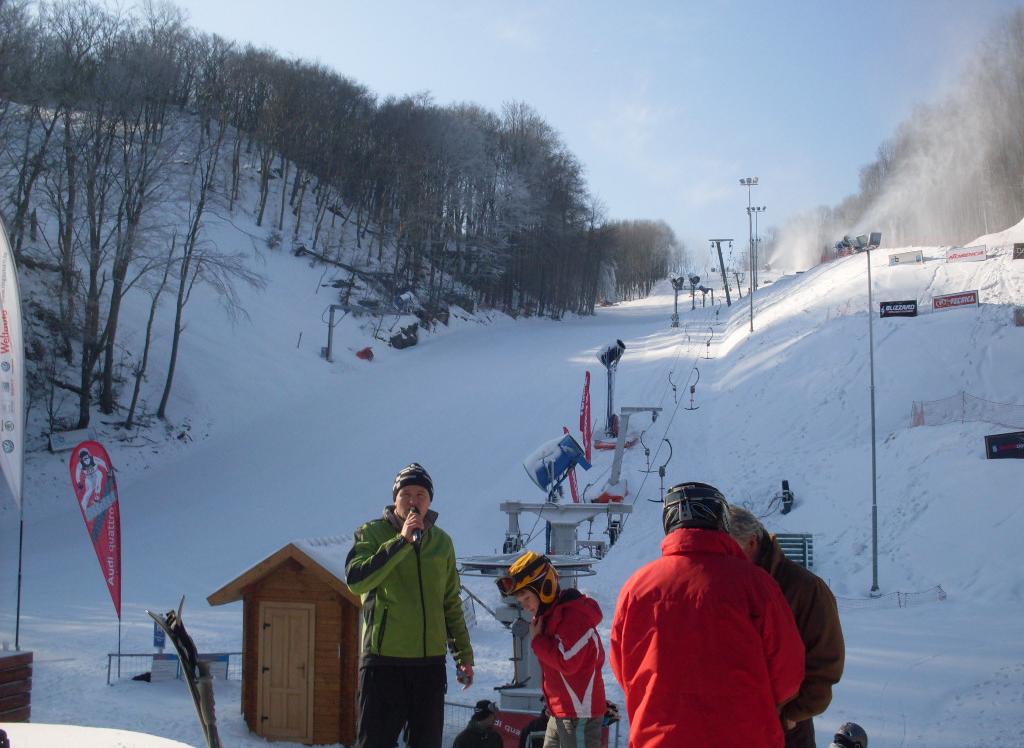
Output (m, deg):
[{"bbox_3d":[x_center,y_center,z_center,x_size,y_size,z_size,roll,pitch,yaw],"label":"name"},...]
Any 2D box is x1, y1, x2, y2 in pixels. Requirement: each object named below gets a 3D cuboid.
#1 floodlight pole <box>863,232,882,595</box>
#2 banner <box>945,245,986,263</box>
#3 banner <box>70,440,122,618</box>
[{"bbox_3d":[11.545,1.265,36.000,0.650,11.600,0.500,-2,-5,18],"label":"floodlight pole"},{"bbox_3d":[32.346,-8.505,80.000,2.700,0.970,0.080,-2,-6,27],"label":"banner"},{"bbox_3d":[-7.762,2.905,21.000,0.970,3.300,0.100,1,-5,-12],"label":"banner"}]

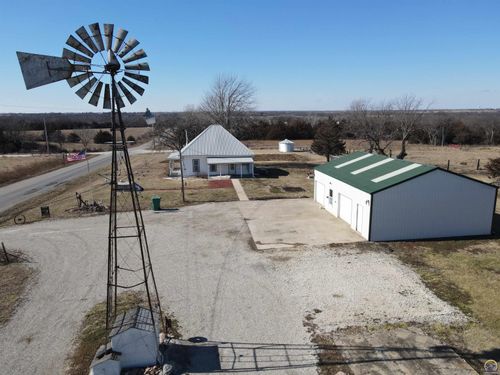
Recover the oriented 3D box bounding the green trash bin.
[{"bbox_3d":[-9.056,1.531,33.246,0.720,1.150,0.850,-5,13,-21],"label":"green trash bin"}]

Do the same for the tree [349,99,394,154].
[{"bbox_3d":[24.666,-12.076,70.580,9.332,11.521,9.332,0,12,0],"label":"tree"}]

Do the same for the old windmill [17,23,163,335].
[{"bbox_3d":[-5.204,0.516,12.167,3.900,11.950,2.000,-3,12,-10],"label":"old windmill"}]

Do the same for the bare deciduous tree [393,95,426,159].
[{"bbox_3d":[31.396,-11.896,68.073,7.238,12.122,7.238,0,12,0],"label":"bare deciduous tree"}]

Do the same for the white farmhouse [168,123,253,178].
[{"bbox_3d":[-6.086,-5.881,53.314,12.550,7.150,11.550,-2,12,-8],"label":"white farmhouse"}]

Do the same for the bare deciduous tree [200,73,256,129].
[{"bbox_3d":[-4.678,-15.369,74.425,12.605,16.792,12.605,0,12,0],"label":"bare deciduous tree"}]

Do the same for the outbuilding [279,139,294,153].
[{"bbox_3d":[8.515,-9.893,81.273,3.550,3.000,3.550,0,12,0],"label":"outbuilding"}]

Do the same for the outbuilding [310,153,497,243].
[{"bbox_3d":[12.363,-0.065,30.497,9.850,5.100,11.900,-2,12,-9],"label":"outbuilding"}]

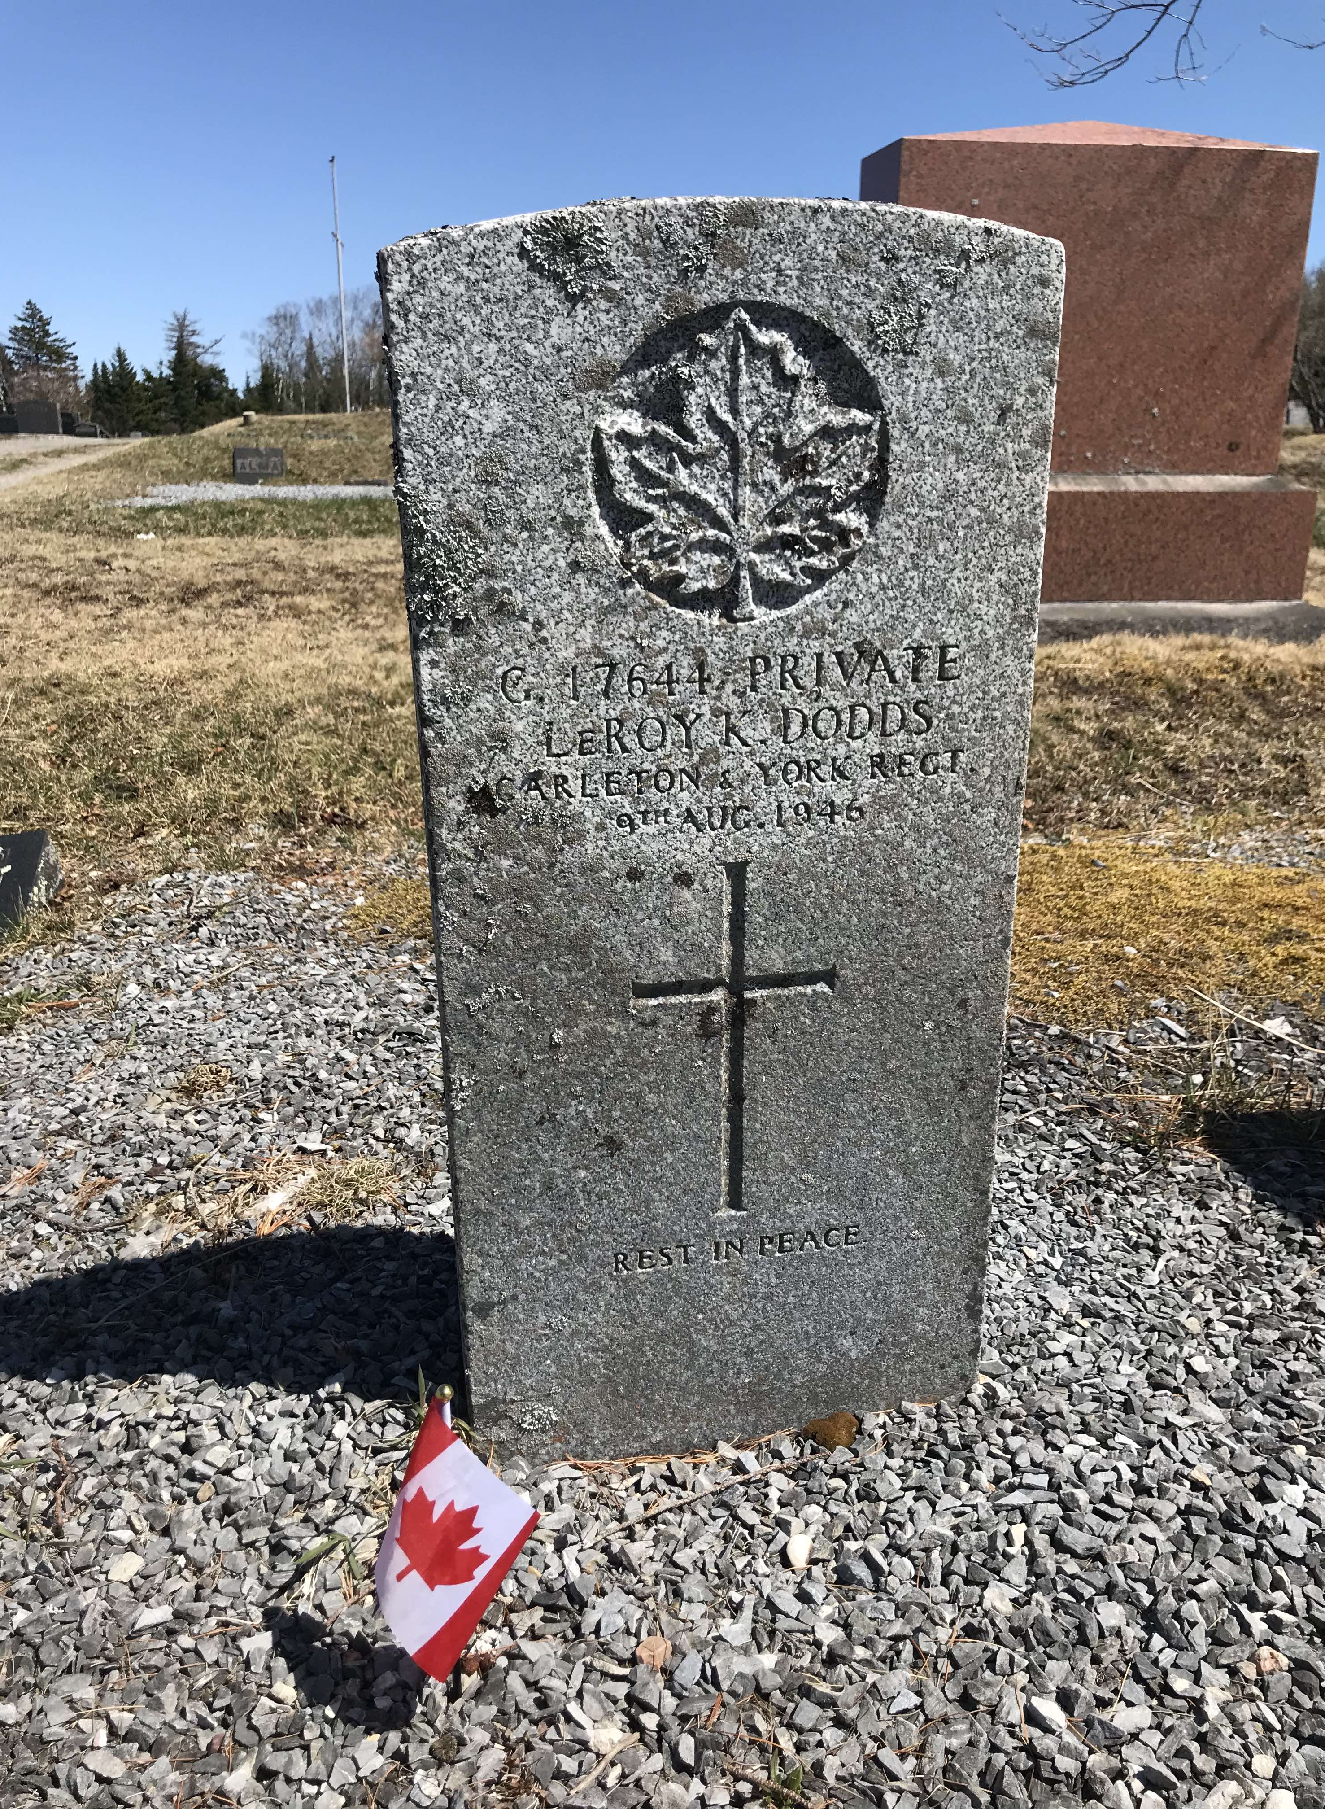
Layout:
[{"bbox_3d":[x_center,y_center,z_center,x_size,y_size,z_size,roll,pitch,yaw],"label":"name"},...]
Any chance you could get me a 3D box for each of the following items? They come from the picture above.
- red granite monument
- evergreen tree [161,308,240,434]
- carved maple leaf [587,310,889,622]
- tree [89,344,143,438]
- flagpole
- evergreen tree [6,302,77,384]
[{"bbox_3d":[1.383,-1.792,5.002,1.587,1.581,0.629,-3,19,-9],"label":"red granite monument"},{"bbox_3d":[-21.298,-24.377,67.139,3.372,5.364,3.372,0,19,0],"label":"evergreen tree"},{"bbox_3d":[0.045,-0.253,0.849,0.168,0.174,0.018,-4,21,-8],"label":"carved maple leaf"},{"bbox_3d":[-24.003,-22.562,64.406,2.239,3.698,2.239,0,19,0],"label":"tree"},{"bbox_3d":[-10.036,-19.287,45.794,0.170,7.514,0.170,0,19,0],"label":"flagpole"},{"bbox_3d":[-31.458,-27.266,74.020,3.789,6.106,3.789,0,19,0],"label":"evergreen tree"}]

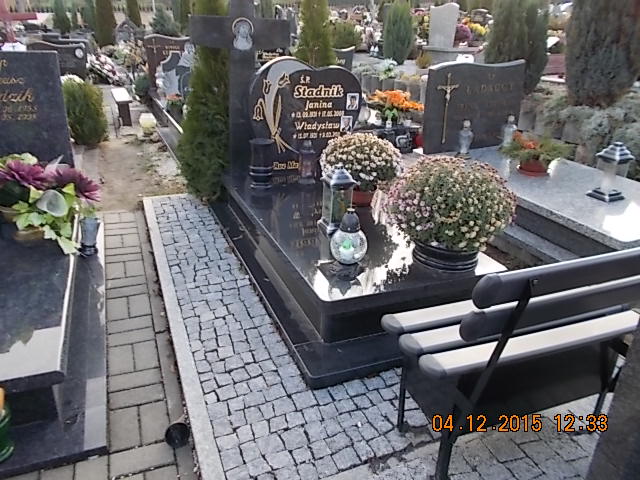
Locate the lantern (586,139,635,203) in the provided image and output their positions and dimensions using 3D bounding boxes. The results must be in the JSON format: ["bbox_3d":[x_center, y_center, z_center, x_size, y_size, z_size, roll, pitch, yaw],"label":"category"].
[{"bbox_3d":[1.970,-0.467,3.242,0.170,0.379,0.170,-7,25,-21],"label":"lantern"}]

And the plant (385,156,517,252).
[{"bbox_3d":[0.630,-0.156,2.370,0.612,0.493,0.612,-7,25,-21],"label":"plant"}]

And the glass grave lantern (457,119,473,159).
[{"bbox_3d":[1.258,-0.881,4.167,0.135,0.320,0.135,-7,25,-22],"label":"glass grave lantern"}]

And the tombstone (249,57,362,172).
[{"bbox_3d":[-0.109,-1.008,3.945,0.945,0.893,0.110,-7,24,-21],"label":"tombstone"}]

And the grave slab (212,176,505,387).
[{"bbox_3d":[0.130,-0.033,3.121,1.319,0.268,2.332,-7,25,-22],"label":"grave slab"}]

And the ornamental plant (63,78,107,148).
[{"bbox_3d":[-2.495,-1.346,5.104,0.452,0.702,0.452,-7,25,-21],"label":"ornamental plant"}]

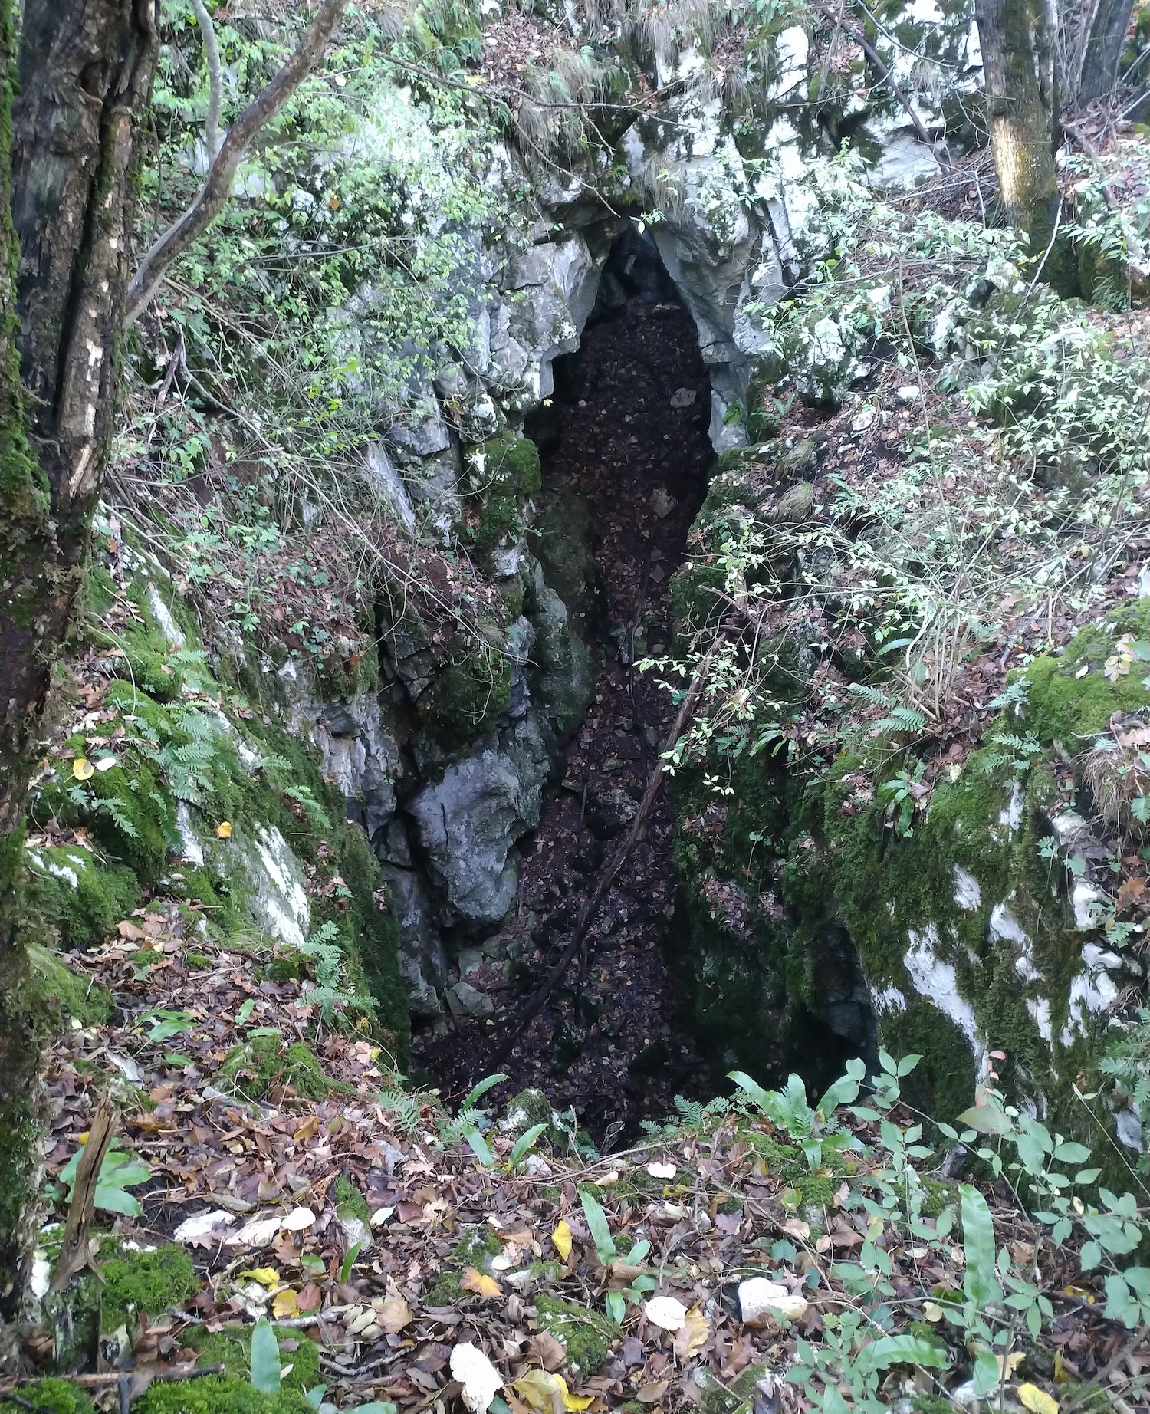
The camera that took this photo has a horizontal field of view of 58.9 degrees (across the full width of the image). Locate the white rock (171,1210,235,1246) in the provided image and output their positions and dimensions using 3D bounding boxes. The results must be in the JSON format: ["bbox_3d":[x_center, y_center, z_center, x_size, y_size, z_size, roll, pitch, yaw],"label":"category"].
[{"bbox_3d":[-0.722,1.012,1.980,0.114,0.035,0.052,-6,21,-17],"label":"white rock"}]

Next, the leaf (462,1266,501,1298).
[{"bbox_3d":[-0.177,1.102,1.943,0.085,0.020,0.050,15,30,27],"label":"leaf"}]

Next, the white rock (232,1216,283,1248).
[{"bbox_3d":[-0.604,0.996,1.930,0.100,0.035,0.055,-3,15,-12],"label":"white rock"}]

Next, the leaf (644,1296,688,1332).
[{"bbox_3d":[0.169,1.118,1.880,0.075,0.020,0.059,5,26,12],"label":"leaf"}]

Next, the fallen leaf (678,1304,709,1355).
[{"bbox_3d":[0.215,1.127,1.838,0.055,0.025,0.110,11,28,23],"label":"fallen leaf"}]

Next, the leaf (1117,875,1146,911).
[{"bbox_3d":[1.578,0.531,2.896,0.075,0.025,0.105,9,55,42],"label":"leaf"}]

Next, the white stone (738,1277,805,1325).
[{"bbox_3d":[0.367,1.103,1.889,0.115,0.070,0.075,-3,18,-9],"label":"white stone"}]

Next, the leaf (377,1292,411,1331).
[{"bbox_3d":[-0.330,1.119,1.872,0.057,0.015,0.063,-11,28,-24],"label":"leaf"}]

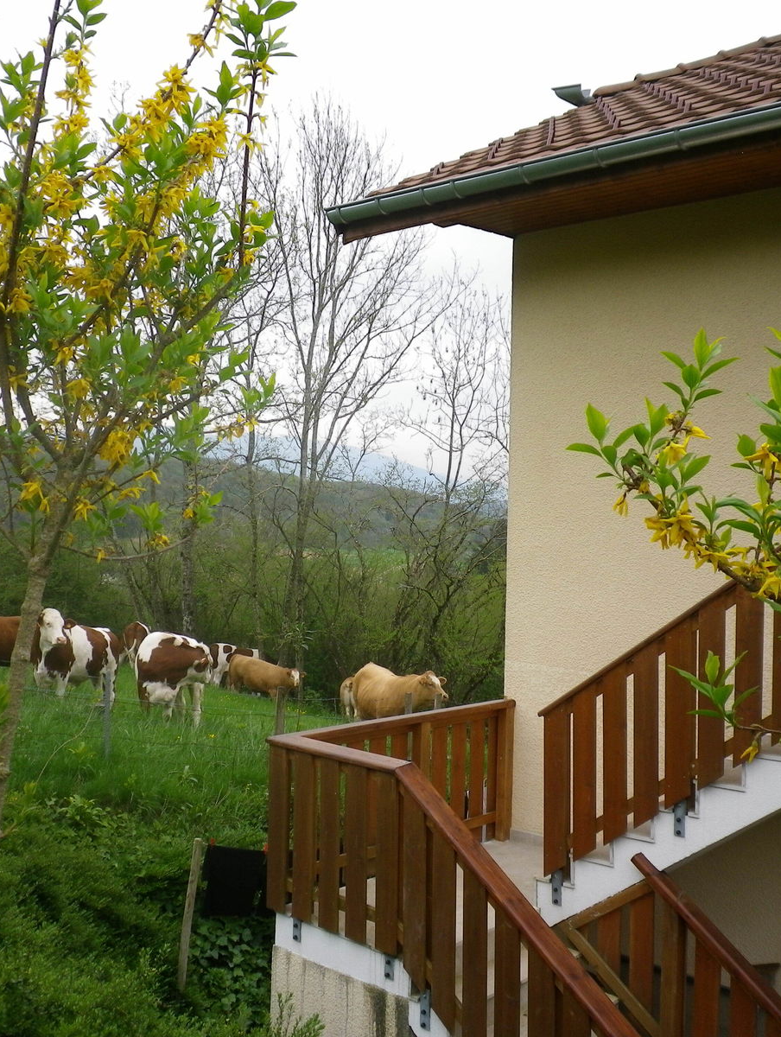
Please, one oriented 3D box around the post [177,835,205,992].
[{"bbox_3d":[-1.344,2.647,7.500,0.060,1.050,0.060,6,-1,-17],"label":"post"}]

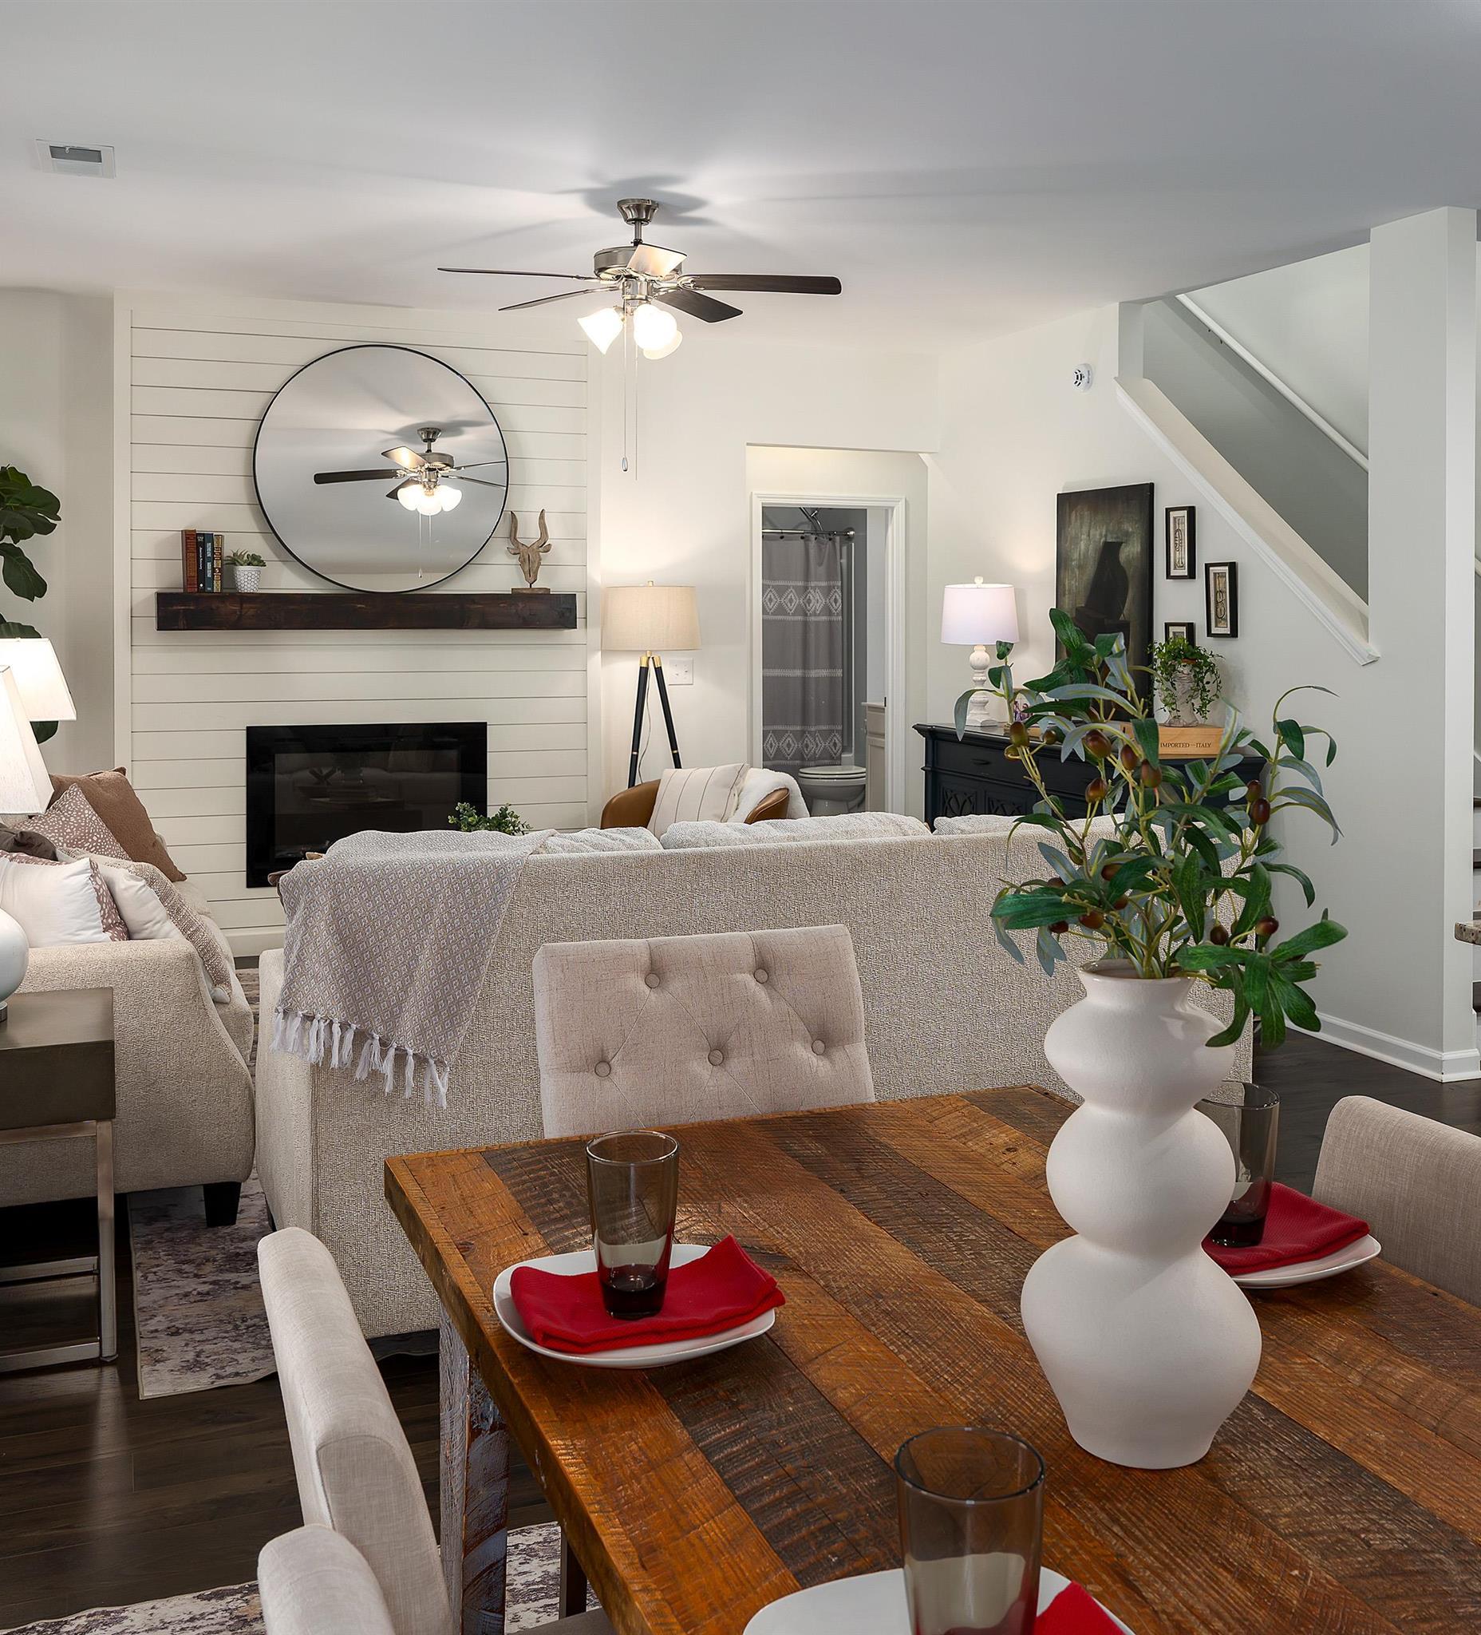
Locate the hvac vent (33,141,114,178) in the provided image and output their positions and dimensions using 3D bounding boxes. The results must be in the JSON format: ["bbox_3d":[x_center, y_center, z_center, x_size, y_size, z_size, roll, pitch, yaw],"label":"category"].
[{"bbox_3d":[-1.953,-1.937,4.819,0.205,0.025,0.345,-2,5,-20],"label":"hvac vent"}]

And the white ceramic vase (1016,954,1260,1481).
[{"bbox_3d":[0.339,0.327,1.385,0.200,0.385,0.200,0,4,0],"label":"white ceramic vase"}]

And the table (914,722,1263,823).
[{"bbox_3d":[1.344,0.160,6.680,0.450,0.960,1.920,-1,4,-20],"label":"table"}]

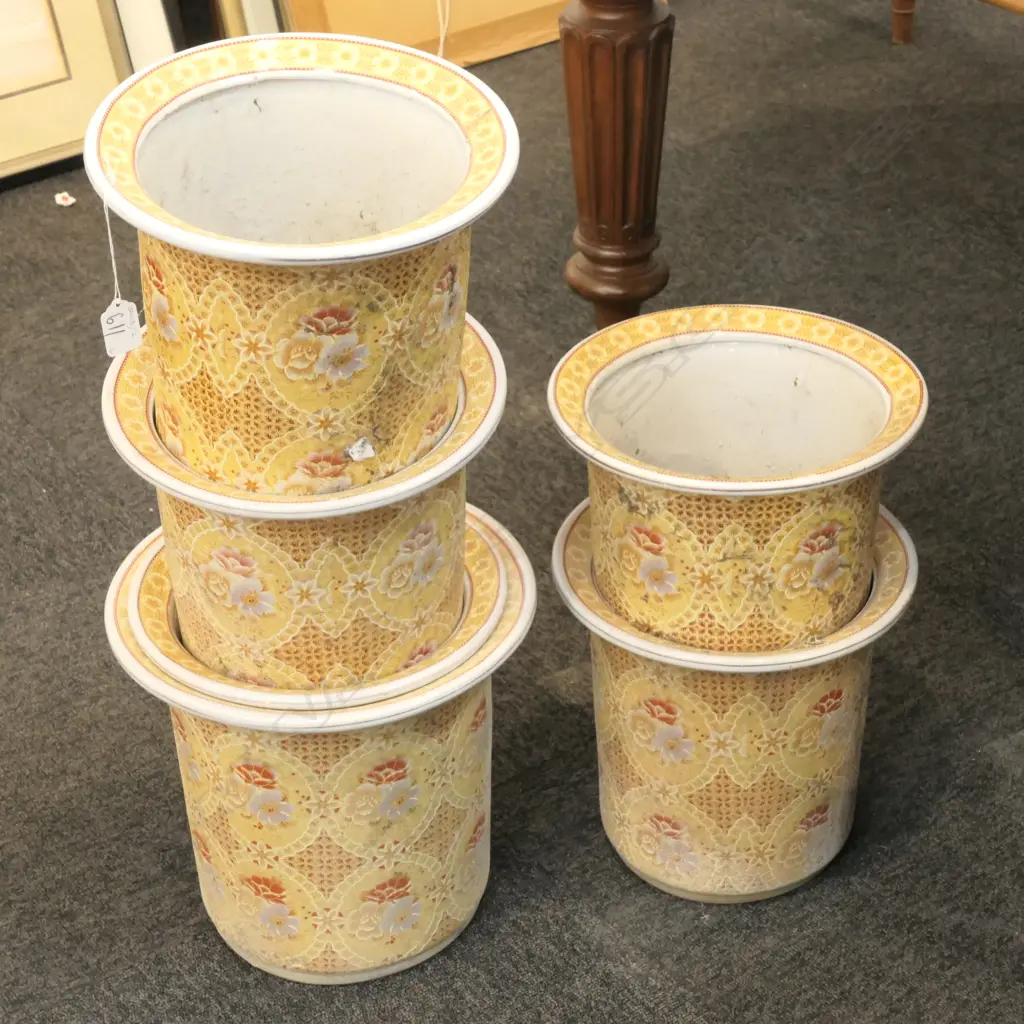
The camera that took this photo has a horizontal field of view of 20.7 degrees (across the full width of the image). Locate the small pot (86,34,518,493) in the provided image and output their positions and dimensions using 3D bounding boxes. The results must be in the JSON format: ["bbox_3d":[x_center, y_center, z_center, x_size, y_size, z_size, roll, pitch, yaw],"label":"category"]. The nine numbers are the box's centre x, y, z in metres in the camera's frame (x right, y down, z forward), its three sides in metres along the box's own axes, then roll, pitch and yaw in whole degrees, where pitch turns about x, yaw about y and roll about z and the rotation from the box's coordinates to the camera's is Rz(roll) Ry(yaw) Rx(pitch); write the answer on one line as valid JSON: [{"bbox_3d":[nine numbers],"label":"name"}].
[{"bbox_3d":[-0.152,-0.154,2.077,0.312,0.292,0.312,1,38,-2],"label":"small pot"}]

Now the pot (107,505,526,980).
[{"bbox_3d":[-0.143,0.188,2.222,0.330,0.305,0.330,-1,34,1],"label":"pot"}]

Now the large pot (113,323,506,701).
[{"bbox_3d":[-0.147,0.024,2.115,0.291,0.278,0.291,-1,36,1],"label":"large pot"}]

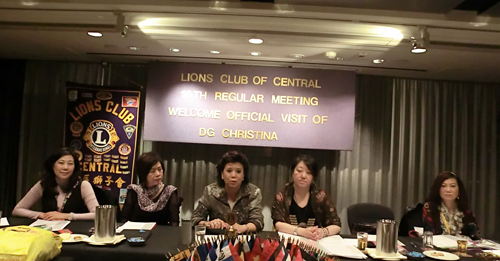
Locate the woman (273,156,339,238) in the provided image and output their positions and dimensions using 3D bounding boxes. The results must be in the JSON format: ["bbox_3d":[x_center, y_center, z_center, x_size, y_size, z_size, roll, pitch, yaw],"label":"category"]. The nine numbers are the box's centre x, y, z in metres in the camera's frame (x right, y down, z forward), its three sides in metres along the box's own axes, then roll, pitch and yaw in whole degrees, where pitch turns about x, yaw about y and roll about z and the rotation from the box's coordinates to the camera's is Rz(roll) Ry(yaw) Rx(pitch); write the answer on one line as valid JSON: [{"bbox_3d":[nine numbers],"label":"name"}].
[{"bbox_3d":[0.375,0.793,2.477,0.480,1.240,0.720,2,-3,4],"label":"woman"}]

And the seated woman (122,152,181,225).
[{"bbox_3d":[-0.734,0.769,2.678,0.450,1.205,0.700,3,-3,-9],"label":"seated woman"}]

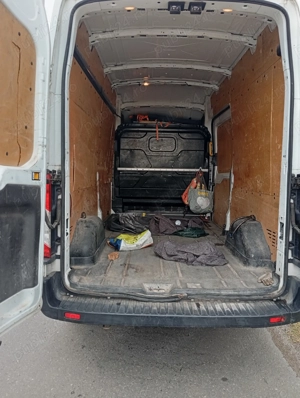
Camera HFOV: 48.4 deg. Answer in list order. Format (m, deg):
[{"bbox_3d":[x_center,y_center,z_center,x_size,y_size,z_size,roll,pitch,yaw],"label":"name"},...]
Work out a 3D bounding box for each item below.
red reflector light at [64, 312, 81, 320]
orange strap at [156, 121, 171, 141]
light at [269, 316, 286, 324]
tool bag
[{"bbox_3d":[-0.503,0.767,2.180,0.107,0.034,0.020,2,5,13],"label":"red reflector light"},{"bbox_3d":[0.228,-1.157,5.640,0.230,0.330,0.070,1,5,0],"label":"orange strap"},{"bbox_3d":[0.833,0.792,2.180,0.107,0.034,0.020,0,5,-13],"label":"light"},{"bbox_3d":[0.850,-0.075,5.600,0.390,0.660,0.200,1,5,0],"label":"tool bag"}]

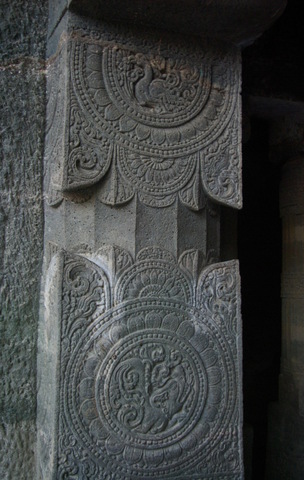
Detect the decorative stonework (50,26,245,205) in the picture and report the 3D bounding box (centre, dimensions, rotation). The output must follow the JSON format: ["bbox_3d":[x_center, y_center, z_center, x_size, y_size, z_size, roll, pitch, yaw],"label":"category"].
[{"bbox_3d":[-0.043,-0.460,2.384,0.750,0.687,0.510,3,-6,-16],"label":"decorative stonework"}]

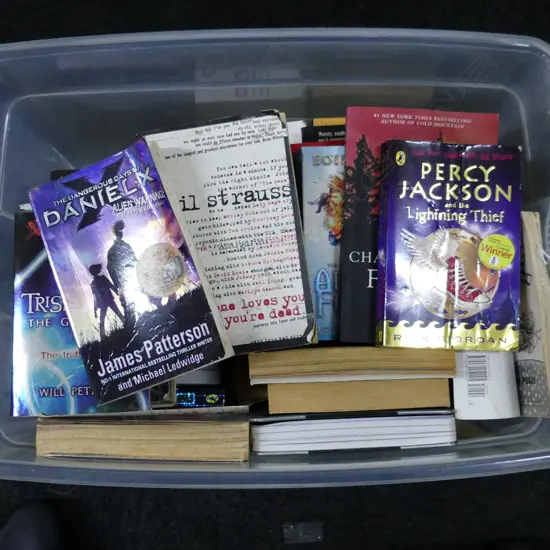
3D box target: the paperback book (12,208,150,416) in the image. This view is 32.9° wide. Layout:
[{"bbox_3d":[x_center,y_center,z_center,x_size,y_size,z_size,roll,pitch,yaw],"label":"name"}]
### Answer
[{"bbox_3d":[-0.186,0.038,0.913,0.130,0.029,0.198,-1,83,-2],"label":"paperback book"}]

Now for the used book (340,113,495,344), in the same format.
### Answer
[{"bbox_3d":[0.145,-0.047,0.931,0.152,0.022,0.233,2,86,-2],"label":"used book"}]

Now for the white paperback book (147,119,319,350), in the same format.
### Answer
[{"bbox_3d":[-0.043,-0.036,0.915,0.146,0.036,0.223,-9,91,11],"label":"white paperback book"}]

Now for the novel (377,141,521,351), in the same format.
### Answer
[{"bbox_3d":[0.172,-0.028,0.913,0.129,0.026,0.198,2,86,-1],"label":"novel"}]

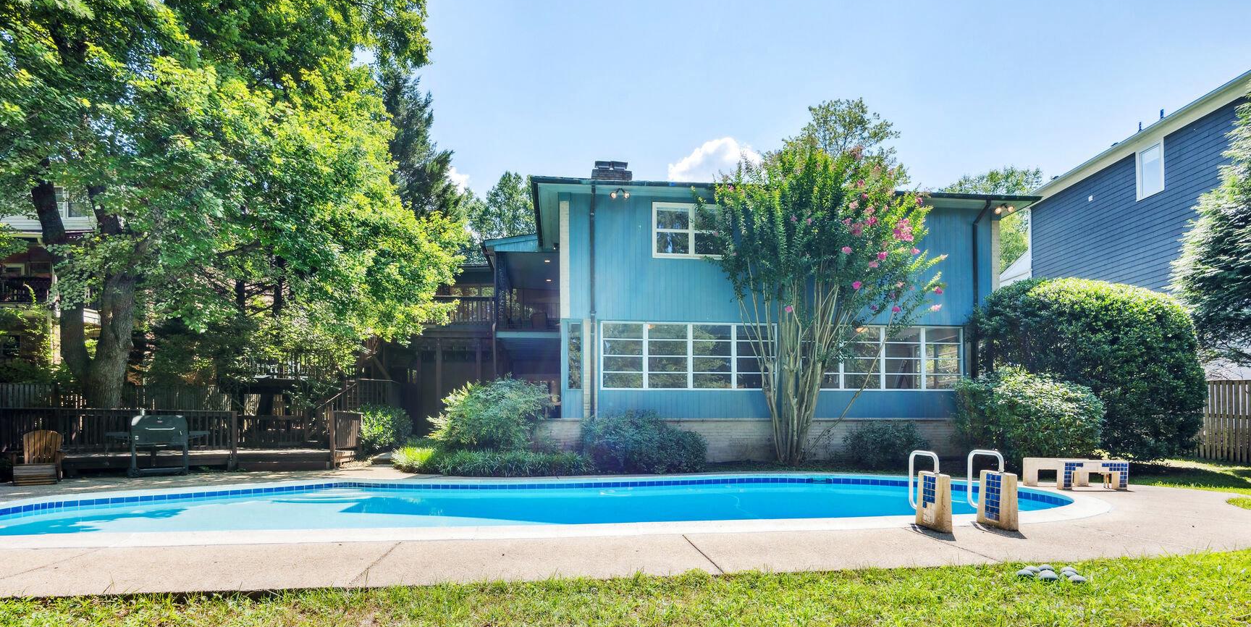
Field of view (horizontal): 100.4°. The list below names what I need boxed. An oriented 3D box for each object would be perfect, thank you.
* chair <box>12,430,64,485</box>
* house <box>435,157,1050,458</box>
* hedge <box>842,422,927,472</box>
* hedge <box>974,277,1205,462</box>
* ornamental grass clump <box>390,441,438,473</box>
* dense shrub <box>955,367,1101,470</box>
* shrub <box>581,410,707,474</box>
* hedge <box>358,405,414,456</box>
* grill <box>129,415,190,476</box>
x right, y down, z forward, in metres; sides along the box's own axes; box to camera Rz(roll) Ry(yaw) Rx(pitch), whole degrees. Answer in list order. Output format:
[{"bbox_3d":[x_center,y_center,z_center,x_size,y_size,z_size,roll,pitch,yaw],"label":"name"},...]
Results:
[{"bbox_3d":[-9.878,2.410,8.800,0.740,0.880,0.850,4,-7,-31],"label":"chair"},{"bbox_3d":[1.900,0.200,16.000,14.500,7.100,9.000,1,-6,-6],"label":"house"},{"bbox_3d":[5.616,2.819,11.300,1.750,0.950,1.300,1,-6,-6],"label":"hedge"},{"bbox_3d":[11.456,1.355,12.900,4.900,4.400,3.400,1,-6,-6],"label":"hedge"},{"bbox_3d":[-4.201,2.840,10.300,0.900,0.430,0.850,0,-6,-5],"label":"ornamental grass clump"},{"bbox_3d":[8.918,2.254,11.500,2.900,2.150,2.100,1,-6,-6],"label":"dense shrub"},{"bbox_3d":[0.364,2.570,10.500,2.500,1.200,1.650,1,-6,-6],"label":"shrub"},{"bbox_3d":[-6.078,2.946,13.200,1.300,1.250,1.250,1,-6,-6],"label":"hedge"},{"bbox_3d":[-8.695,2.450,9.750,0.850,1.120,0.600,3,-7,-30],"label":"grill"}]

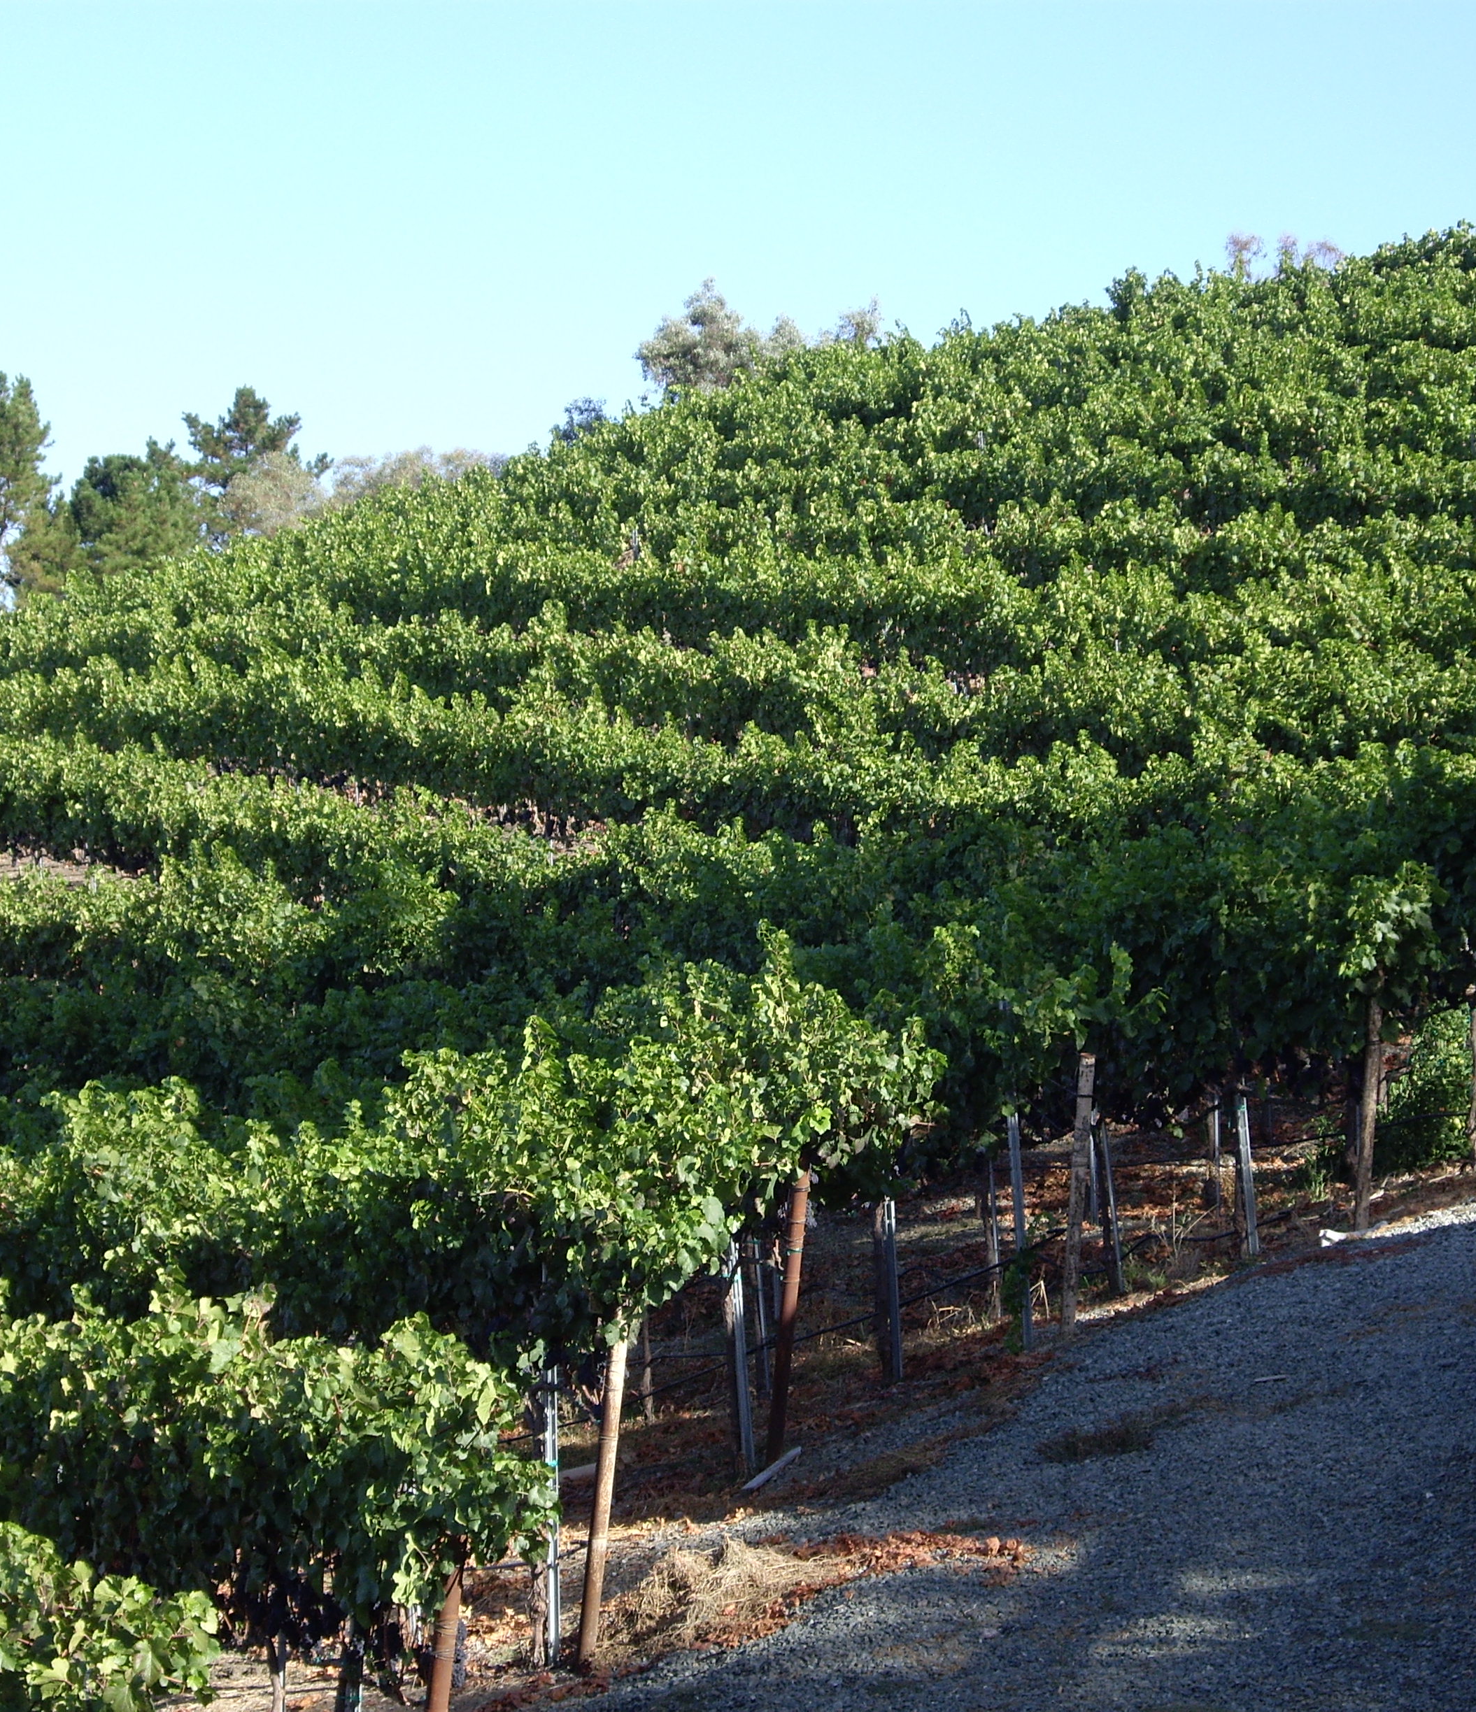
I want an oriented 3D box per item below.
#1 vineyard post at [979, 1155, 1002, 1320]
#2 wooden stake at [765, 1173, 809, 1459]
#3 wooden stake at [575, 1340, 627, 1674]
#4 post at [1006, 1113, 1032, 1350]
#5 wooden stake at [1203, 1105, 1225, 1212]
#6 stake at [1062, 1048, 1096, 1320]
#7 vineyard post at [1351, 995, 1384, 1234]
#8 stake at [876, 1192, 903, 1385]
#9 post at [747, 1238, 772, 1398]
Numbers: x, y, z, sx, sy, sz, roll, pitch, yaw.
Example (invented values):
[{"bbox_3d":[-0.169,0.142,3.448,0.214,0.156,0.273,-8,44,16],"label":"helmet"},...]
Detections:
[{"bbox_3d":[1.210,1.778,29.195,0.055,0.920,0.055,-5,1,0],"label":"vineyard post"},{"bbox_3d":[0.211,1.827,24.992,0.067,1.330,0.067,6,1,0],"label":"wooden stake"},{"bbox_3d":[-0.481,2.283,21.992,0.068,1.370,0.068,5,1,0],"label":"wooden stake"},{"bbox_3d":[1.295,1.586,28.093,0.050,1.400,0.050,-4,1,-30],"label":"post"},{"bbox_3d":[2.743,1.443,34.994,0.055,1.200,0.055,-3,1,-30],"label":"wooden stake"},{"bbox_3d":[1.581,1.542,27.994,0.072,1.290,0.072,3,1,-30],"label":"stake"},{"bbox_3d":[3.129,1.243,29.994,0.070,1.250,0.070,5,1,-30],"label":"vineyard post"},{"bbox_3d":[0.688,1.897,27.494,0.065,0.970,0.065,-3,1,0],"label":"stake"},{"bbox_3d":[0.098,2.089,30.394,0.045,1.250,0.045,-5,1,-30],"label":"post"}]

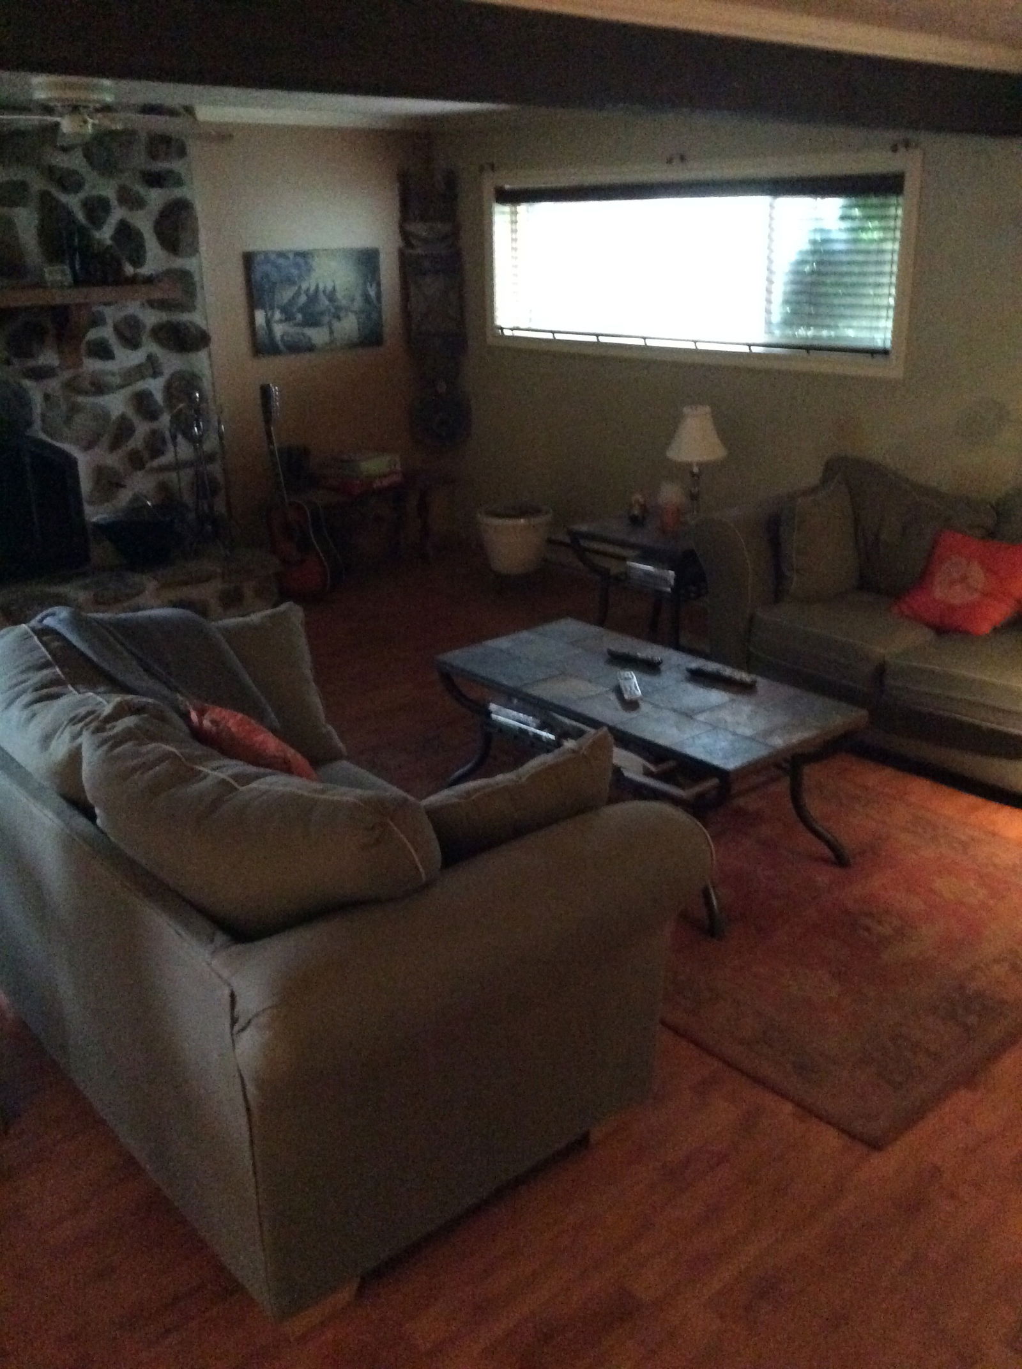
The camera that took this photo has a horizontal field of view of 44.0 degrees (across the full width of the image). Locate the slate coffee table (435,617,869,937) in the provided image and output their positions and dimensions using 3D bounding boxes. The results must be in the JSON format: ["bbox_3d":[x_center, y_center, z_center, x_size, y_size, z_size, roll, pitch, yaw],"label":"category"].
[{"bbox_3d":[0.369,0.217,3.716,0.566,0.480,1.155,-18,26,-37],"label":"slate coffee table"}]

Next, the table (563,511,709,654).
[{"bbox_3d":[0.627,-0.368,5.115,0.574,0.568,0.548,17,27,40],"label":"table"}]

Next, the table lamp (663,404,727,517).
[{"bbox_3d":[0.728,-0.865,4.976,0.245,0.454,0.245,-1,21,1],"label":"table lamp"}]

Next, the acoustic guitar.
[{"bbox_3d":[-1.048,-0.907,6.011,0.395,1.030,0.125,3,20,34],"label":"acoustic guitar"}]

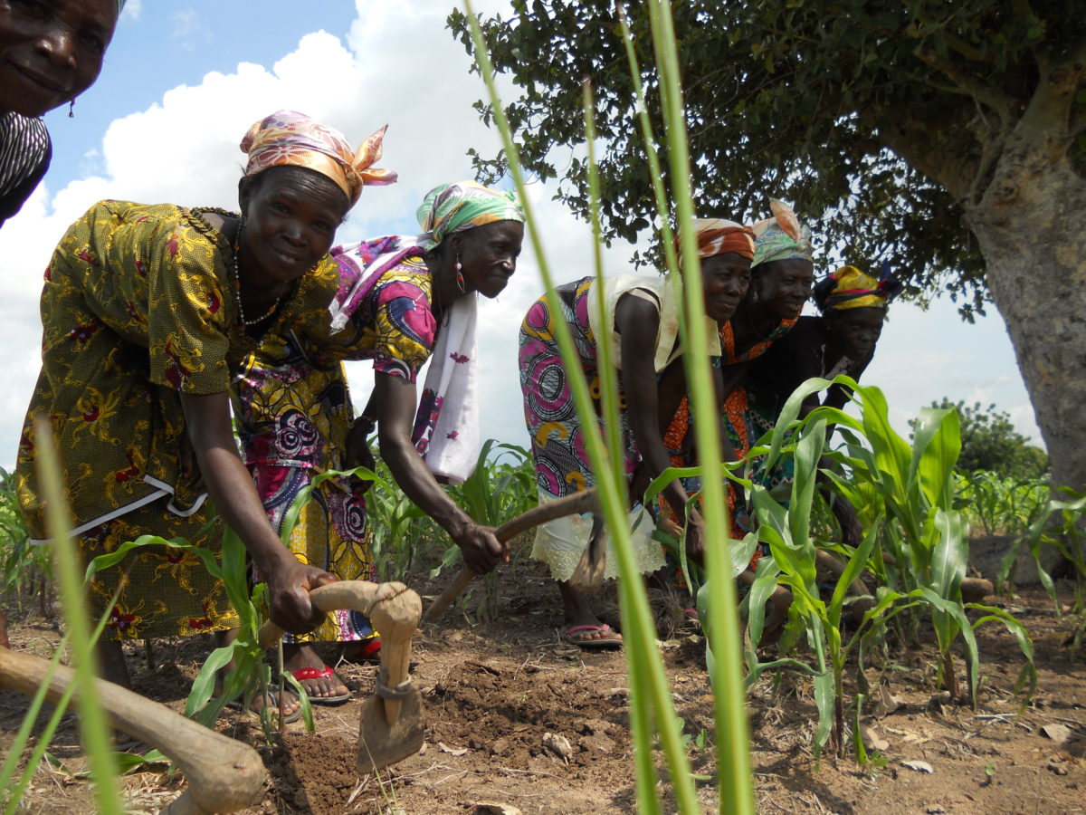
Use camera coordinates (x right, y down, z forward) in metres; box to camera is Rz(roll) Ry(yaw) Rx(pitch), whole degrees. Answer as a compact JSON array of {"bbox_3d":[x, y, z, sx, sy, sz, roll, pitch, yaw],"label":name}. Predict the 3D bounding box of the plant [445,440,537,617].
[{"bbox_3d":[-0.198,0.457,3.200,0.360,0.660,0.360,0,-6,0],"label":"plant"}]

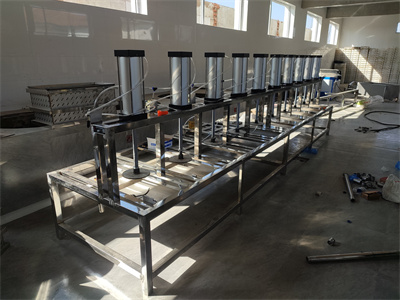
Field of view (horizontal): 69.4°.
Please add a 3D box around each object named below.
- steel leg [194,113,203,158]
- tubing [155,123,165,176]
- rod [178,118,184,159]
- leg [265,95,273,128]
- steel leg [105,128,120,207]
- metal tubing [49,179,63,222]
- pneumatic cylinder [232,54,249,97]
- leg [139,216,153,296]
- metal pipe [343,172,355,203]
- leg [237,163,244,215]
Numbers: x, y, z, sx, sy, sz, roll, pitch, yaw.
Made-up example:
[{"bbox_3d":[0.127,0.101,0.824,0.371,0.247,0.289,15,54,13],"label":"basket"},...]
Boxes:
[{"bbox_3d":[-0.018,-0.143,2.665,0.047,0.453,0.048,13,21,33],"label":"steel leg"},{"bbox_3d":[-0.324,-0.020,2.336,0.050,0.470,0.050,13,21,33],"label":"tubing"},{"bbox_3d":[-0.165,-0.126,2.538,0.034,0.380,0.034,13,21,33],"label":"rod"},{"bbox_3d":[0.943,-0.524,3.934,0.050,0.470,0.050,13,21,33],"label":"leg"},{"bbox_3d":[-0.576,0.100,1.881,0.050,0.515,0.050,13,21,33],"label":"steel leg"},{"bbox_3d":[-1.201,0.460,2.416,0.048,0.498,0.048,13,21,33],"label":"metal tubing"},{"bbox_3d":[0.432,-0.812,3.132,0.133,0.453,0.133,13,21,33],"label":"pneumatic cylinder"},{"bbox_3d":[-0.345,0.671,1.853,0.049,0.588,0.047,13,21,33],"label":"leg"},{"bbox_3d":[1.826,0.441,3.545,0.048,0.048,0.787,7,19,20],"label":"metal pipe"},{"bbox_3d":[0.408,0.373,2.876,0.040,0.552,0.048,13,21,33],"label":"leg"}]

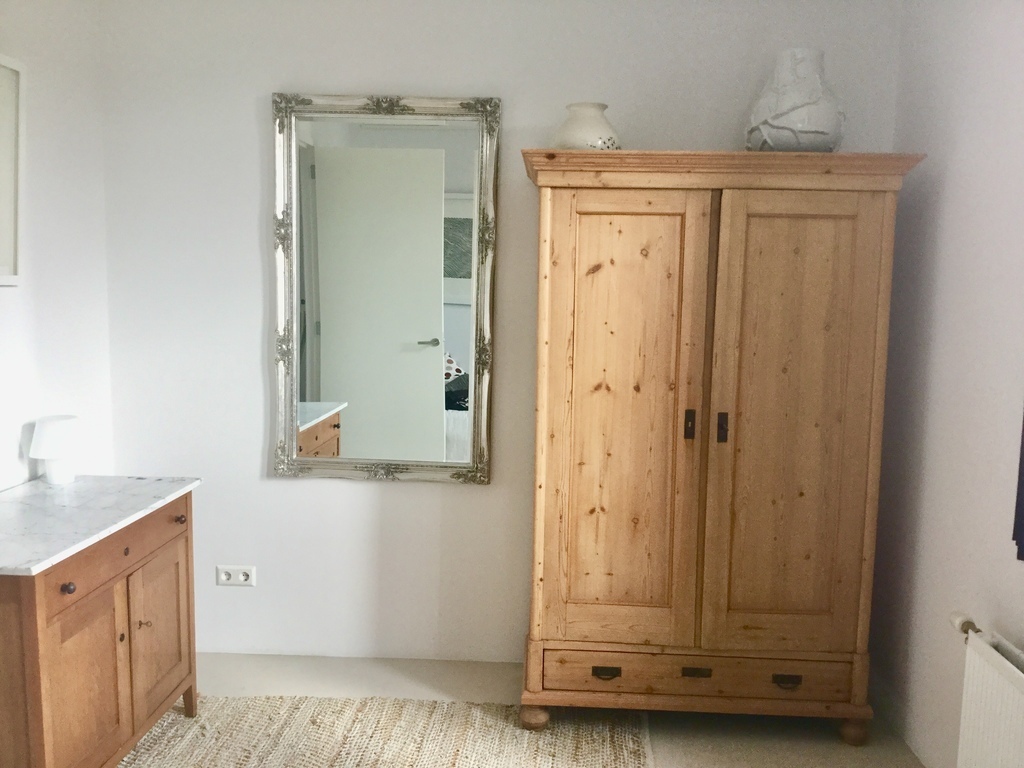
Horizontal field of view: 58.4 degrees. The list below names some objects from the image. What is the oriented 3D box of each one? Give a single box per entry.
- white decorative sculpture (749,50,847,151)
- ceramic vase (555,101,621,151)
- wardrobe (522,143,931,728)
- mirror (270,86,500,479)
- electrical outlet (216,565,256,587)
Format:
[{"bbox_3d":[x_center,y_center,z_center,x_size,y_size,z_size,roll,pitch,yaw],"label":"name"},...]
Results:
[{"bbox_3d":[0.901,-0.869,2.908,0.306,0.362,0.310,1,6,3],"label":"white decorative sculpture"},{"bbox_3d":[0.239,-0.796,2.941,0.221,0.185,0.221,1,6,3],"label":"ceramic vase"},{"bbox_3d":[0.600,0.200,3.023,1.155,1.803,0.580,1,6,3],"label":"wardrobe"},{"bbox_3d":[-0.460,-0.326,3.293,0.790,1.370,0.050,1,6,3],"label":"mirror"},{"bbox_3d":[-1.040,0.725,3.461,0.152,0.081,0.014,1,6,3],"label":"electrical outlet"}]

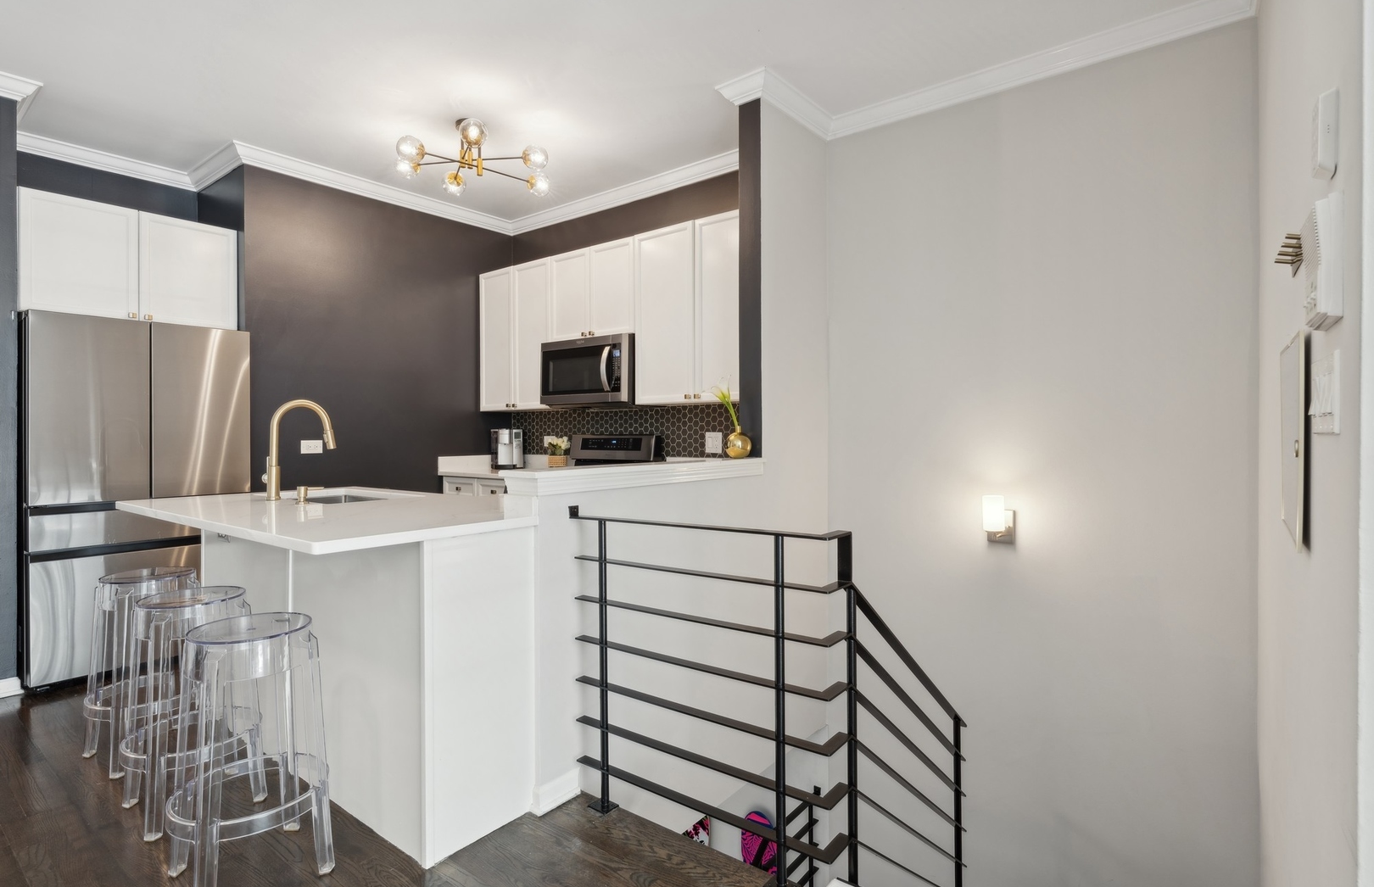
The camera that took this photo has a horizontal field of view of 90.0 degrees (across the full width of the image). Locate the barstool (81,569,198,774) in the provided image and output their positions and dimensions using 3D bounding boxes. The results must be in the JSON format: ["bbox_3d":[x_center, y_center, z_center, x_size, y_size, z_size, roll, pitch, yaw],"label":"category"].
[{"bbox_3d":[-1.936,0.792,2.466,0.370,0.645,0.370,0,0,38],"label":"barstool"}]

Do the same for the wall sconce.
[{"bbox_3d":[1.383,0.334,3.062,0.125,0.222,0.150,0,0,38],"label":"wall sconce"}]

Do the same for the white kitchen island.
[{"bbox_3d":[-1.226,0.666,2.443,1.700,0.891,0.910,0,0,38],"label":"white kitchen island"}]

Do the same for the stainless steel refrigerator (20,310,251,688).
[{"bbox_3d":[-3.049,0.249,3.741,0.850,1.725,0.908,0,0,38],"label":"stainless steel refrigerator"}]

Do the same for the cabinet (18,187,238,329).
[{"bbox_3d":[-3.176,-0.942,3.870,0.630,0.597,0.932,0,0,38],"label":"cabinet"}]

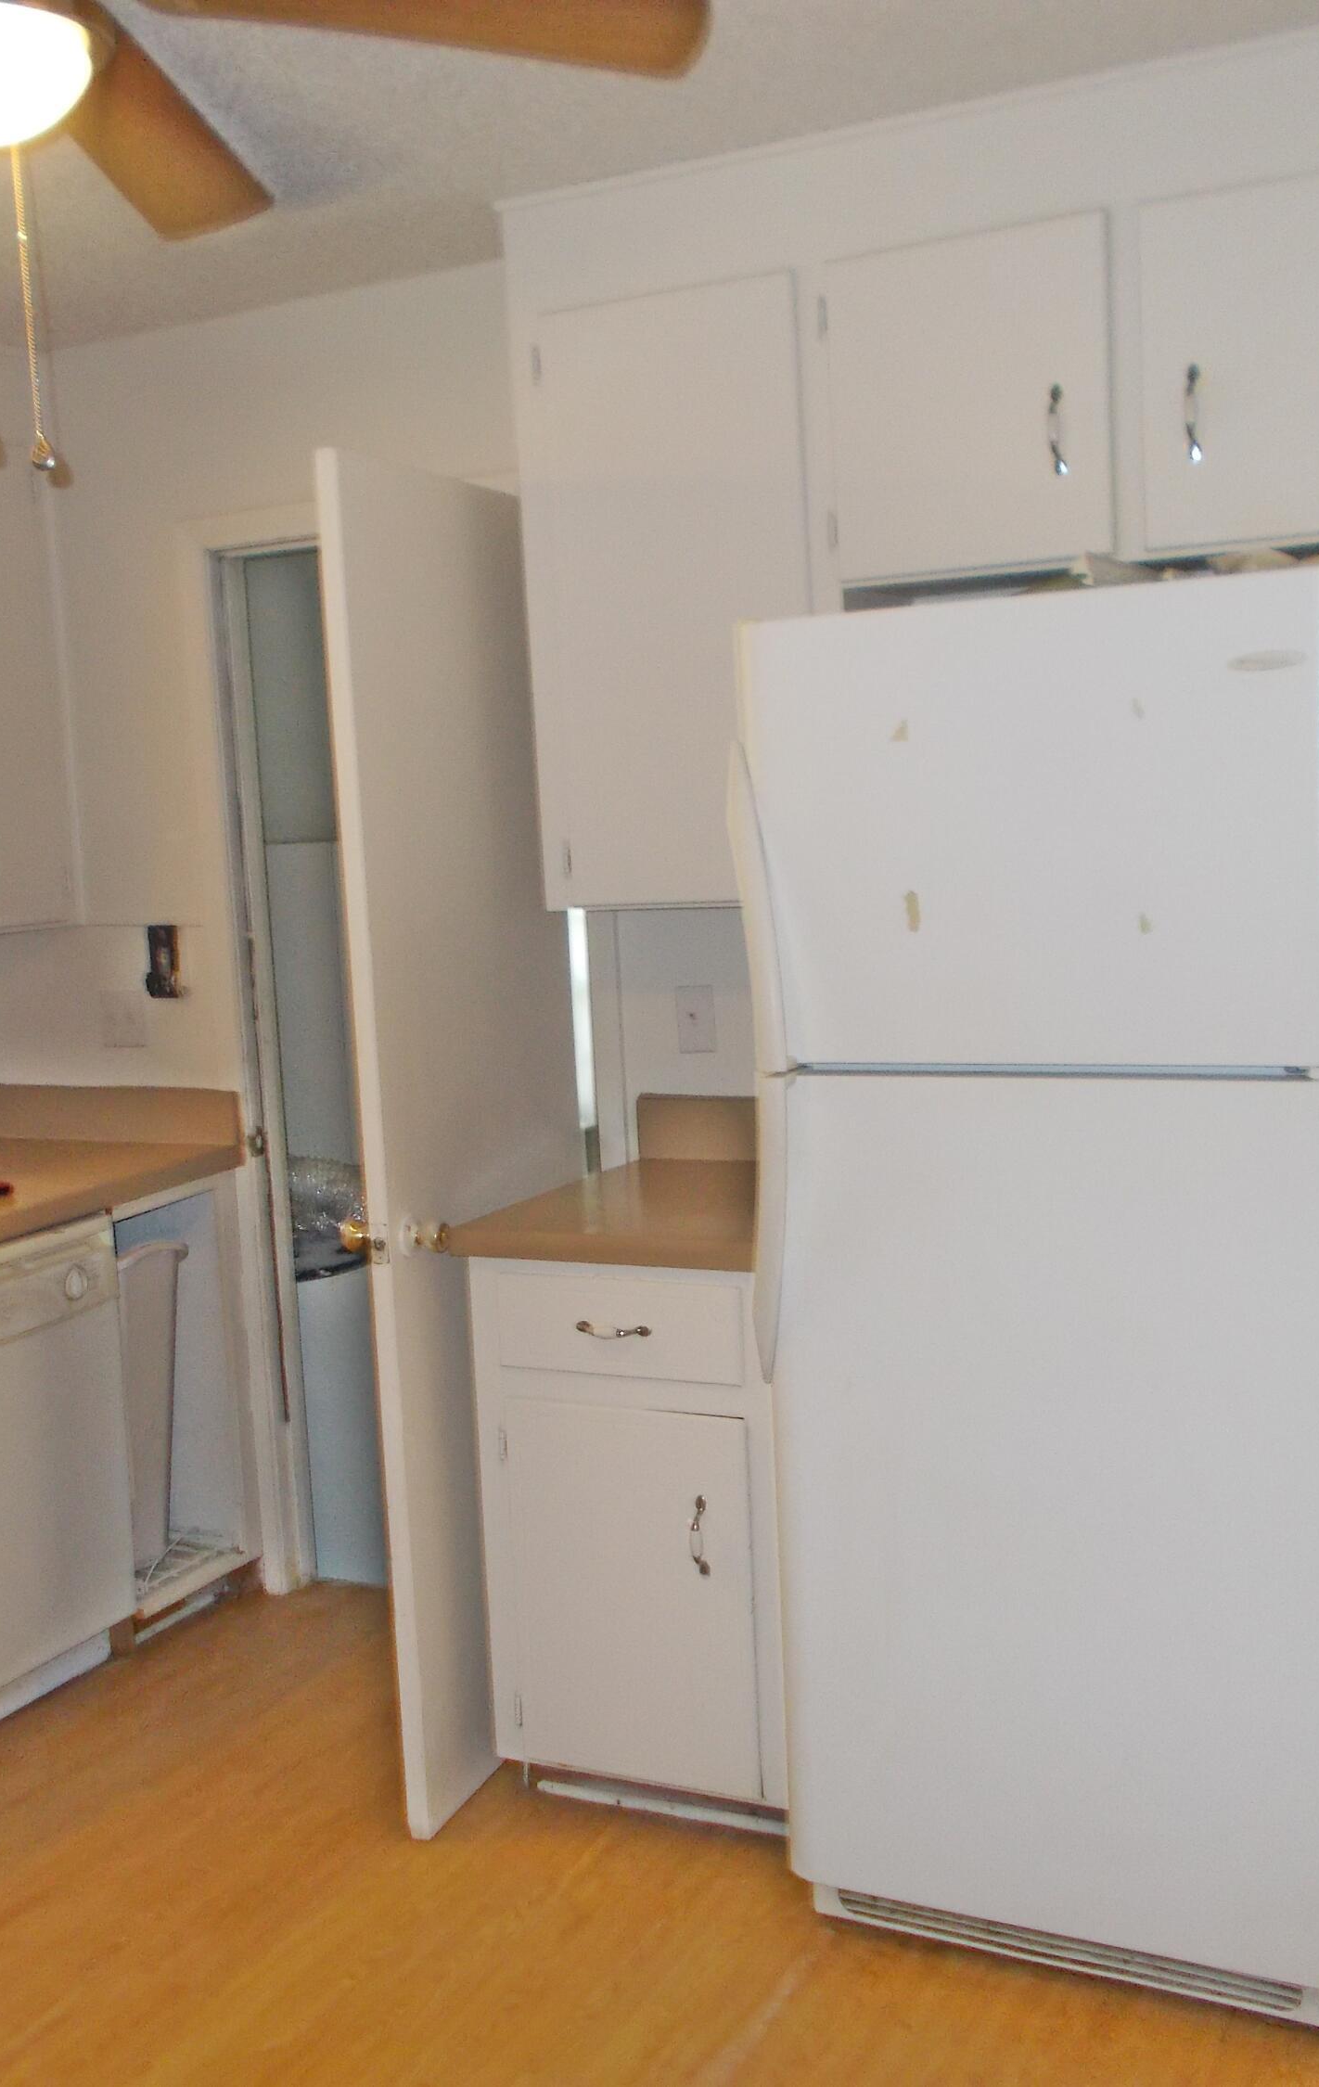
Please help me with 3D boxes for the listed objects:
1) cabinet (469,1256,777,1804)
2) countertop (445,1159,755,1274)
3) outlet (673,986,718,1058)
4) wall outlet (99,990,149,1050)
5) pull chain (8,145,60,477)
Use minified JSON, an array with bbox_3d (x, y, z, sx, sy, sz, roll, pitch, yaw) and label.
[{"bbox_3d":[0.094,0.698,3.406,0.535,0.820,0.620,1,8,28],"label":"cabinet"},{"bbox_3d":[0.069,0.271,3.345,0.562,0.044,0.640,1,8,28],"label":"countertop"},{"bbox_3d":[0.068,-0.041,3.667,0.074,0.119,0.010,1,8,28],"label":"outlet"},{"bbox_3d":[-1.075,-0.051,4.223,0.115,0.114,0.010,1,8,28],"label":"wall outlet"},{"bbox_3d":[-0.557,-0.651,1.860,0.022,0.284,0.022,1,8,28],"label":"pull chain"}]

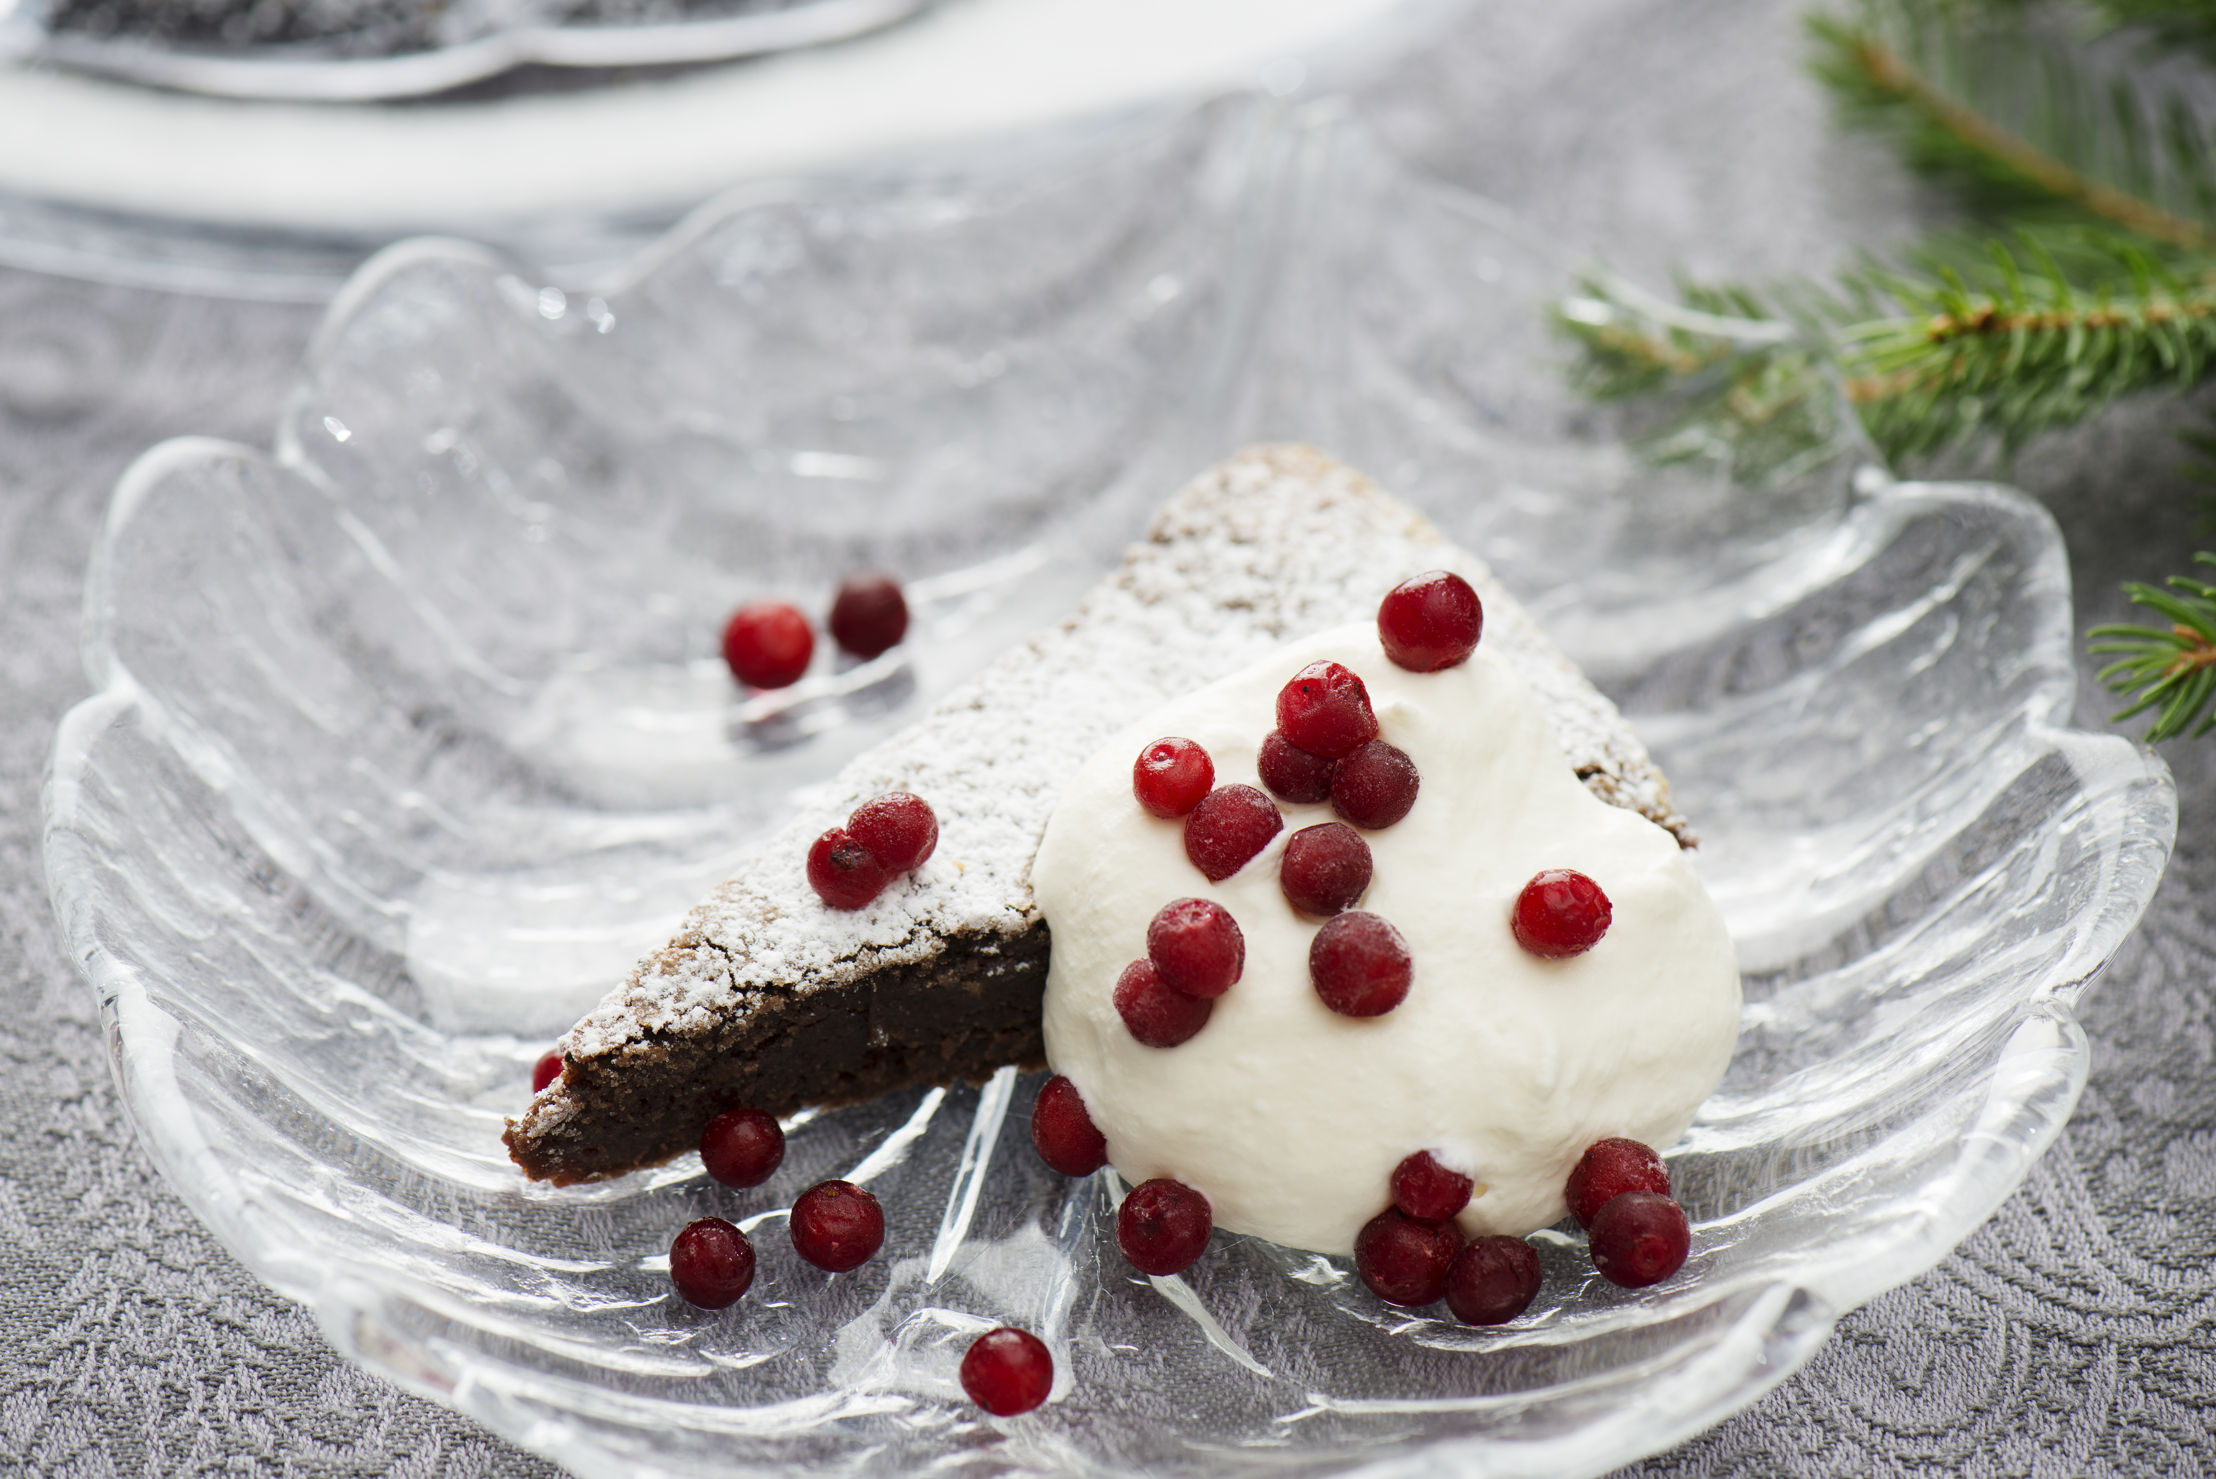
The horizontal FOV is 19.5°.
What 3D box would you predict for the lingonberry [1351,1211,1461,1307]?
[{"bbox_3d":[0.027,0.048,0.598,0.009,0.009,0.009,0,41,0],"label":"lingonberry"}]

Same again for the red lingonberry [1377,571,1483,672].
[{"bbox_3d":[0.031,-0.011,0.630,0.010,0.010,0.010,0,41,0],"label":"red lingonberry"}]

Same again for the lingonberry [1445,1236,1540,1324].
[{"bbox_3d":[0.035,0.050,0.595,0.009,0.008,0.009,0,41,0],"label":"lingonberry"}]

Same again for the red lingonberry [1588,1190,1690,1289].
[{"bbox_3d":[0.049,0.046,0.597,0.009,0.009,0.009,0,41,0],"label":"red lingonberry"}]

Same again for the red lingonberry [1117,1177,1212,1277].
[{"bbox_3d":[0.005,0.045,0.602,0.009,0.009,0.009,0,41,0],"label":"red lingonberry"}]

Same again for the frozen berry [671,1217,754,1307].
[{"bbox_3d":[-0.037,0.048,0.597,0.008,0.008,0.008,0,41,0],"label":"frozen berry"}]

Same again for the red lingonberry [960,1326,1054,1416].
[{"bbox_3d":[-0.009,0.057,0.587,0.008,0.008,0.008,0,41,0],"label":"red lingonberry"}]

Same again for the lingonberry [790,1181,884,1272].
[{"bbox_3d":[-0.025,0.045,0.602,0.009,0.008,0.009,0,41,0],"label":"lingonberry"}]

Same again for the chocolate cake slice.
[{"bbox_3d":[-0.006,0.014,0.629,0.115,0.018,0.068,-25,47,-26],"label":"chocolate cake slice"}]

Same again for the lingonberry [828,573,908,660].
[{"bbox_3d":[-0.024,-0.013,0.655,0.008,0.008,0.008,0,41,0],"label":"lingonberry"}]

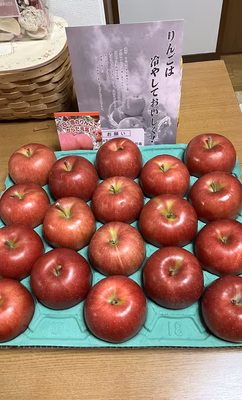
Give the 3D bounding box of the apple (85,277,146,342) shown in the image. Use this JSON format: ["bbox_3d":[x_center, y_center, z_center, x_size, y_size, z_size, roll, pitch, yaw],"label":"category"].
[{"bbox_3d":[-0.007,0.151,0.469,0.088,0.076,0.088,-2,56,5],"label":"apple"}]

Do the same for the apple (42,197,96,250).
[{"bbox_3d":[-0.086,0.038,0.560,0.088,0.076,0.088,-2,55,5],"label":"apple"}]

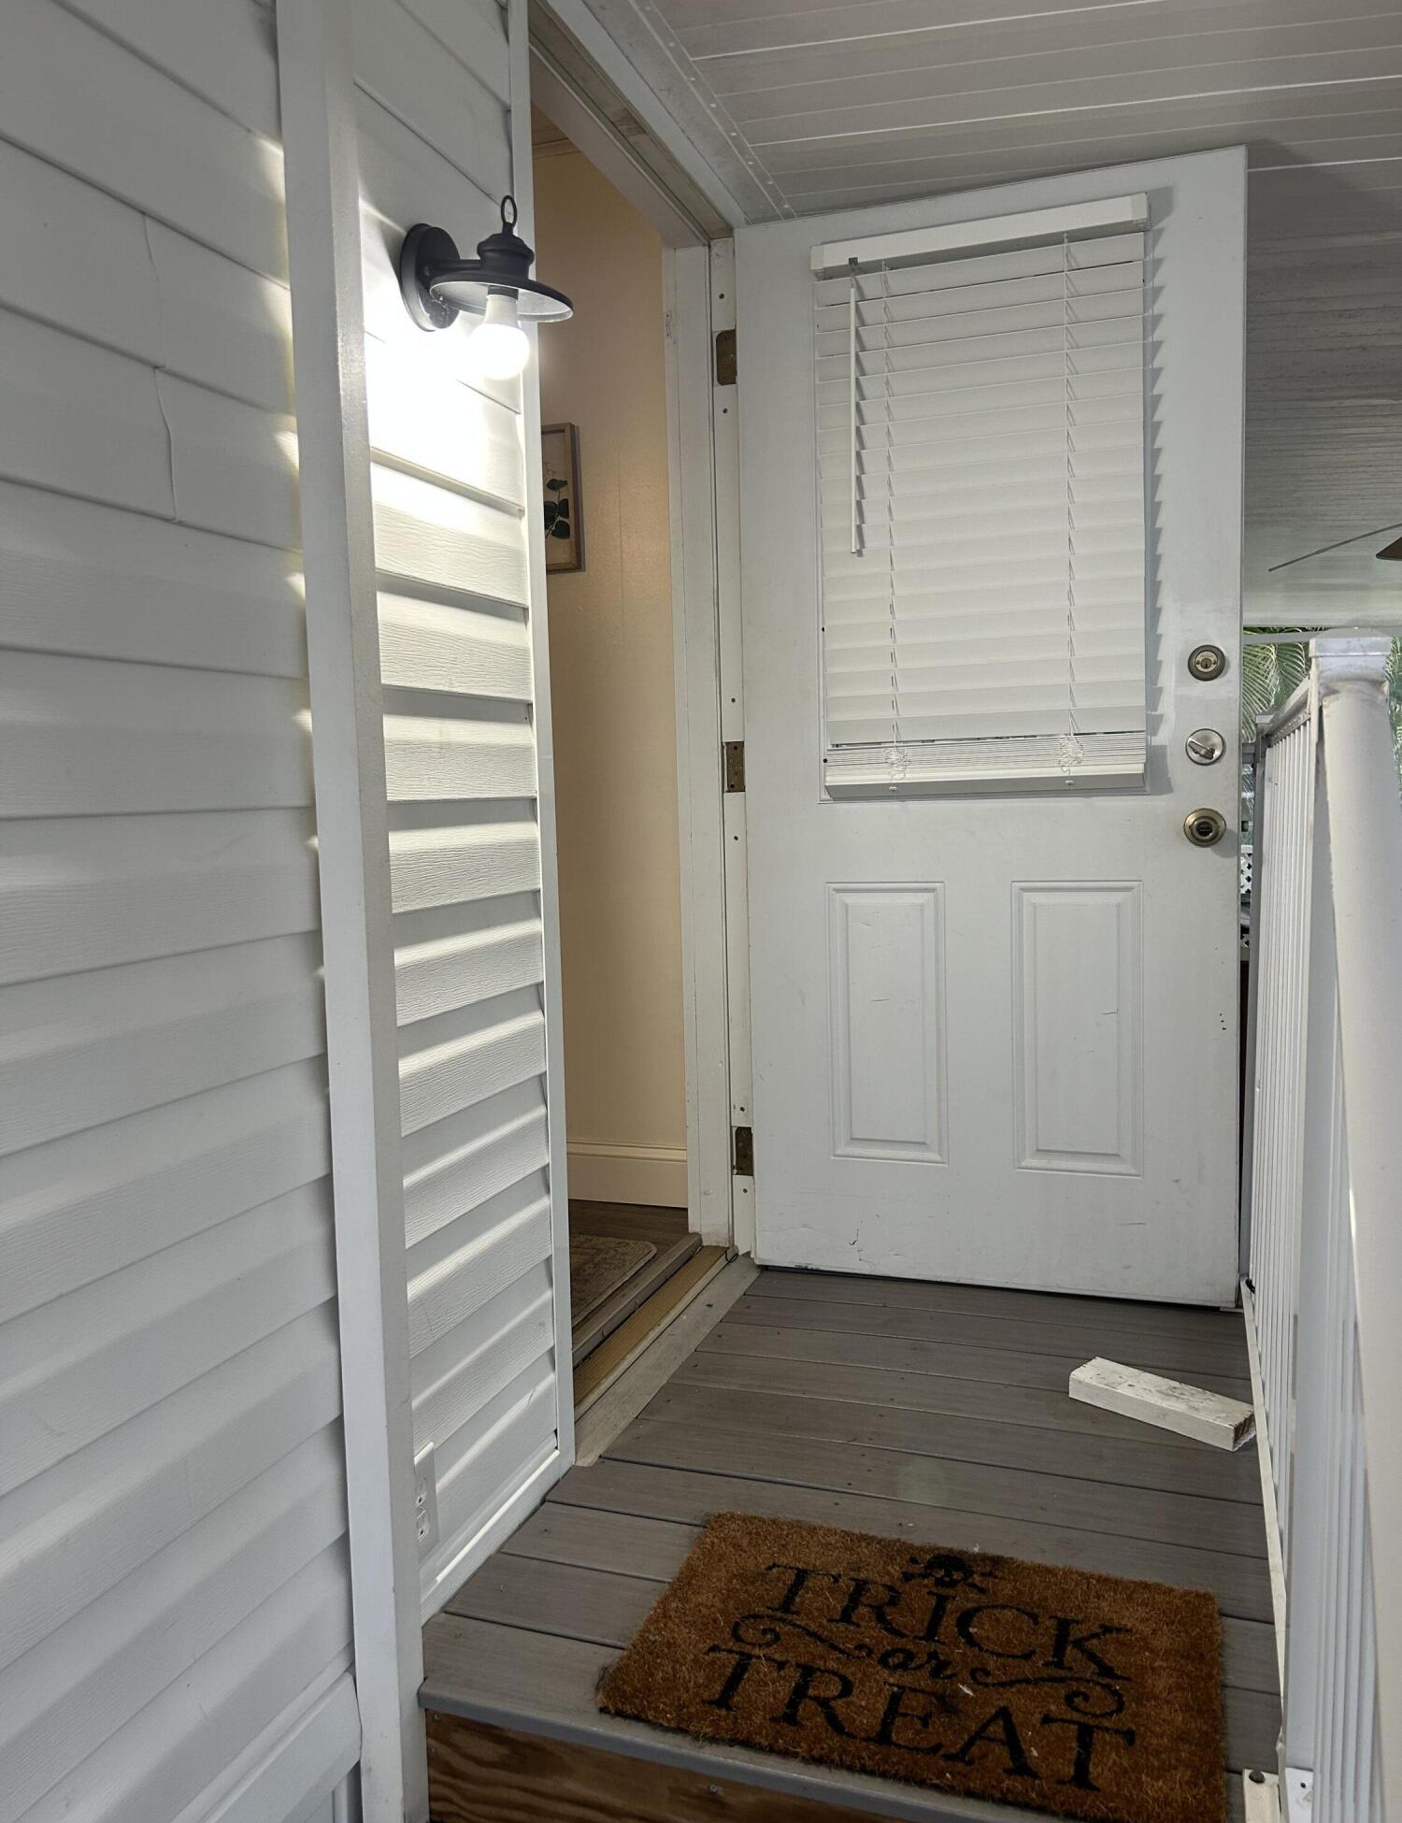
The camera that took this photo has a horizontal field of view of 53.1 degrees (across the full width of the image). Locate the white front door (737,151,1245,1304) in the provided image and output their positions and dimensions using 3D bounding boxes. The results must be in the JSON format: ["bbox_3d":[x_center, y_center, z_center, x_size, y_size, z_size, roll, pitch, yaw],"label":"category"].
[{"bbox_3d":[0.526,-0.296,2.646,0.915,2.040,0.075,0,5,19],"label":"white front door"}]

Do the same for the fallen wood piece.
[{"bbox_3d":[0.710,0.757,2.162,0.088,0.037,0.272,-6,6,-44],"label":"fallen wood piece"}]

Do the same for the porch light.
[{"bbox_3d":[-0.236,-0.704,1.591,0.178,0.197,0.160,0,5,19],"label":"porch light"}]

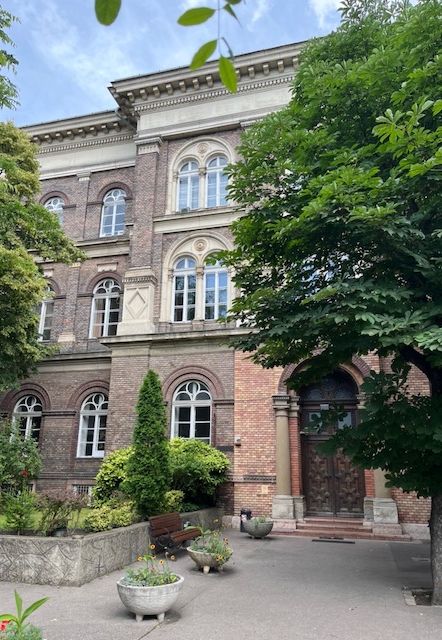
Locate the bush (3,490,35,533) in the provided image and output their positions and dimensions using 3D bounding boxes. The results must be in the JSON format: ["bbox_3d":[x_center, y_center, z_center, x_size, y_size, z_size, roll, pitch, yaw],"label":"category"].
[{"bbox_3d":[-3.586,3.420,8.552,0.680,0.740,0.660,-4,-18,14],"label":"bush"}]

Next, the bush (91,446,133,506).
[{"bbox_3d":[-3.175,4.718,14.405,1.437,1.793,1.500,4,-18,-11],"label":"bush"}]

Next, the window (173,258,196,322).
[{"bbox_3d":[-1.451,-1.222,19.119,0.948,2.734,0.250,-4,-18,14],"label":"window"}]

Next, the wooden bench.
[{"bbox_3d":[-0.889,4.367,9.719,0.620,0.790,1.500,-5,-18,17],"label":"wooden bench"}]

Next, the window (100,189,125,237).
[{"bbox_3d":[-5.170,-5.171,23.117,1.278,2.594,0.250,-4,-18,14],"label":"window"}]

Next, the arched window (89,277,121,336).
[{"bbox_3d":[-4.644,-0.503,19.682,1.420,2.540,0.250,-4,-18,14],"label":"arched window"}]

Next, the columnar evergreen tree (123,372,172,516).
[{"bbox_3d":[-1.983,3.223,12.825,1.317,3.800,1.350,3,-18,-8],"label":"columnar evergreen tree"}]

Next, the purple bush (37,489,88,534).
[{"bbox_3d":[-3.119,3.730,9.401,0.972,0.821,0.900,6,-18,-16],"label":"purple bush"}]

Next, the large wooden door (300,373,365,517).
[{"bbox_3d":[3.686,3.976,15.844,1.992,4.682,0.250,-4,-18,14],"label":"large wooden door"}]

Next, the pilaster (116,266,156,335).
[{"bbox_3d":[-2.962,-0.697,17.553,1.280,2.660,0.500,-4,-18,14],"label":"pilaster"}]

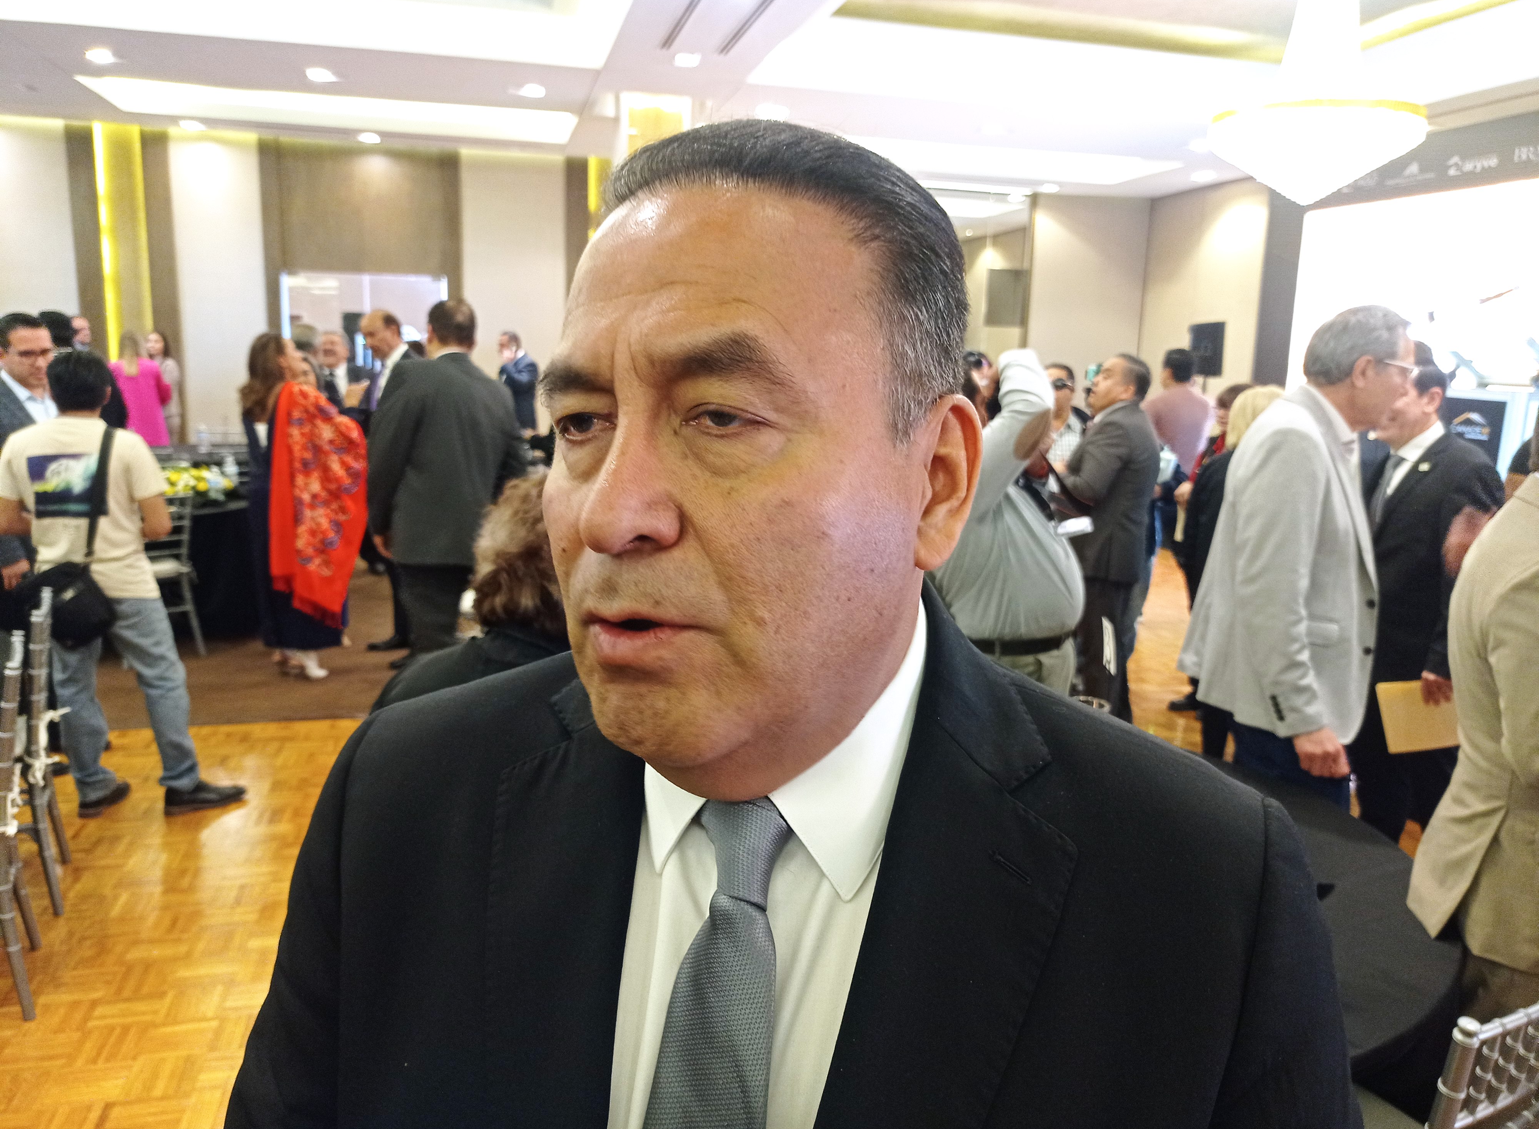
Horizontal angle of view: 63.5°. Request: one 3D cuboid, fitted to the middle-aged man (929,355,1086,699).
[{"bbox_3d":[0.602,0.267,3.247,0.540,1.720,0.560,0,10,-3],"label":"middle-aged man"}]

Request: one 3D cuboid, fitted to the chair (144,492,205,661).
[{"bbox_3d":[-3.223,0.034,6.494,0.410,0.890,0.430,-7,13,-37],"label":"chair"}]

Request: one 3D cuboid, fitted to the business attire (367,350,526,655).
[{"bbox_3d":[-1.317,-0.052,5.076,0.600,1.530,0.370,-3,11,-21],"label":"business attire"}]

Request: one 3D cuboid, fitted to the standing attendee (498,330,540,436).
[{"bbox_3d":[-2.073,-1.071,10.382,0.380,1.720,0.480,-2,11,-18],"label":"standing attendee"}]

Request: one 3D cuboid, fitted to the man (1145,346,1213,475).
[{"bbox_3d":[2.478,-0.454,7.532,0.500,1.680,0.320,-3,11,-21],"label":"man"}]

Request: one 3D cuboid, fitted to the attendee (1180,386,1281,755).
[{"bbox_3d":[1.838,0.083,4.836,0.480,1.560,0.320,2,10,6],"label":"attendee"}]

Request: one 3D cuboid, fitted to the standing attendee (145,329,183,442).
[{"bbox_3d":[-5.055,-1.084,10.389,0.440,1.640,0.300,5,11,21],"label":"standing attendee"}]

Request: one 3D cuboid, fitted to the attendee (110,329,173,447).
[{"bbox_3d":[-5.007,-0.994,9.897,0.480,1.640,0.340,4,11,14],"label":"attendee"}]

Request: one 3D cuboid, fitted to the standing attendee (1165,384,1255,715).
[{"bbox_3d":[2.072,-0.082,5.771,0.380,1.560,0.480,-5,12,-30],"label":"standing attendee"}]

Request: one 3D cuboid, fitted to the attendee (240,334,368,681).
[{"bbox_3d":[-2.335,-0.294,6.204,0.560,1.670,0.500,-2,11,-17],"label":"attendee"}]

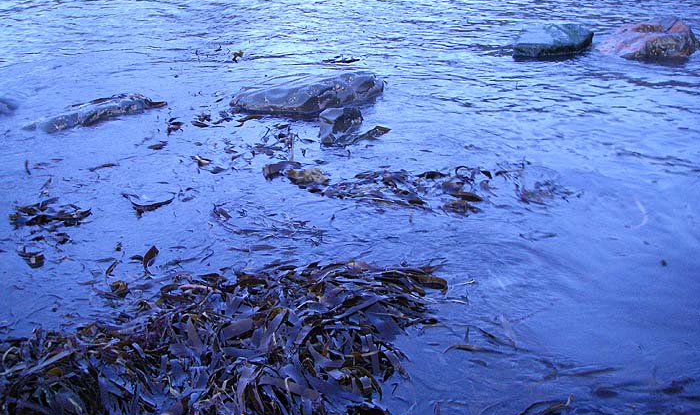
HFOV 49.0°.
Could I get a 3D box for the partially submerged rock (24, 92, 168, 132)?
[{"bbox_3d":[-1.560,-0.600,4.820,0.820,0.160,0.280,-15,29,-28],"label":"partially submerged rock"}]

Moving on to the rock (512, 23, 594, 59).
[{"bbox_3d":[1.670,-1.359,6.364,0.630,0.180,0.470,-5,26,-11],"label":"rock"}]

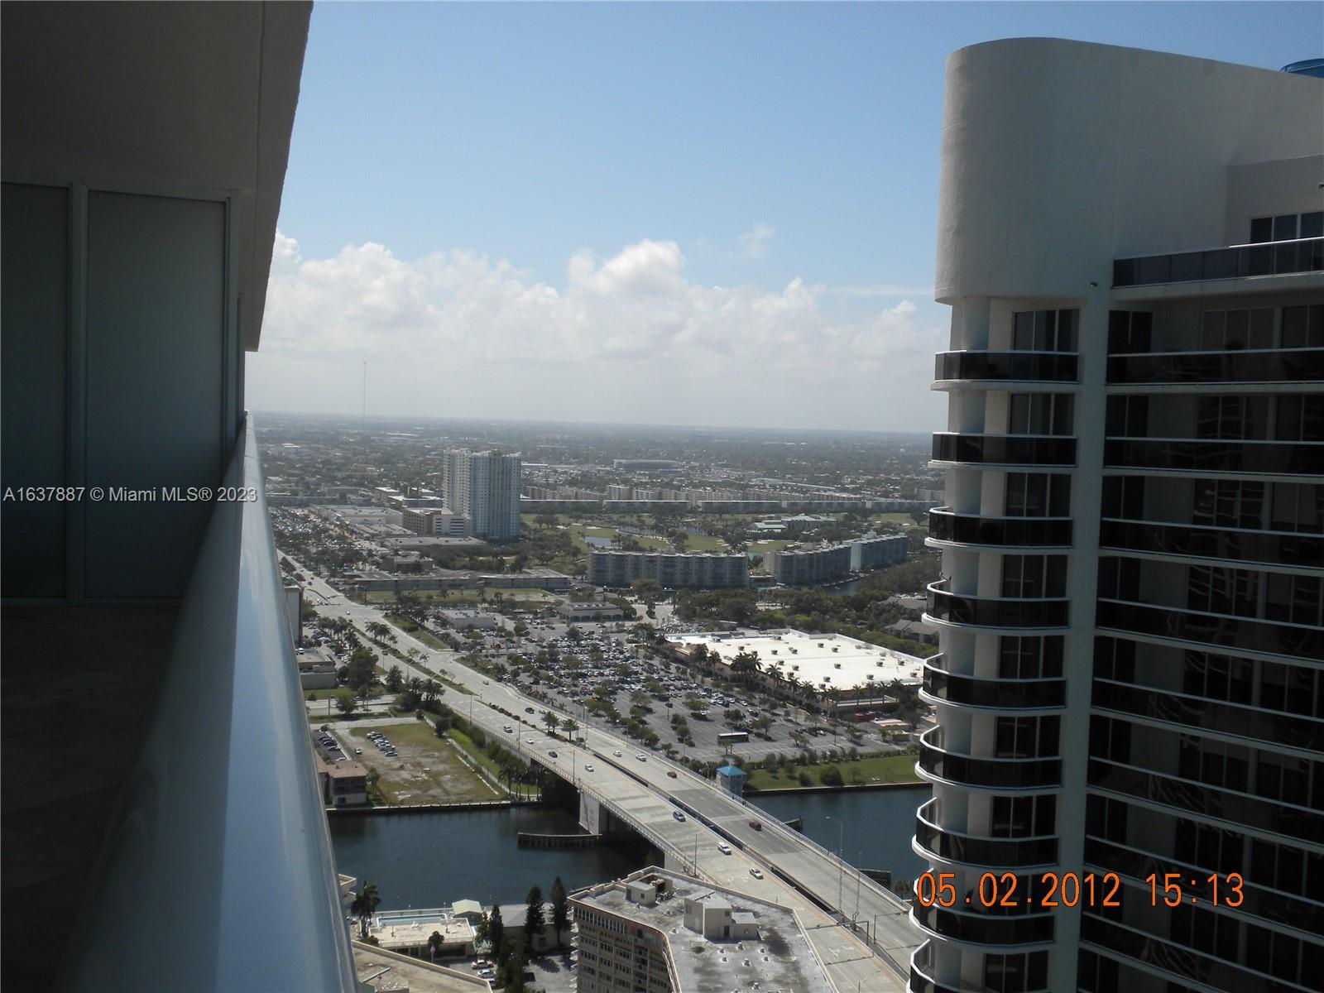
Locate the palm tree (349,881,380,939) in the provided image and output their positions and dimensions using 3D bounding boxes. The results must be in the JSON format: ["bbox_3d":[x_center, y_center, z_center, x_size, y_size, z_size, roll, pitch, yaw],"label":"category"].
[{"bbox_3d":[-67.129,93.675,320.635,6.800,12.800,6.800,2,3,0],"label":"palm tree"}]

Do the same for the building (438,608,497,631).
[{"bbox_3d":[-104.890,66.440,766.830,21.800,5.800,29.000,1,3,-21],"label":"building"}]

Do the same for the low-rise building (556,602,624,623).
[{"bbox_3d":[-43.138,68.652,836.646,33.000,6.400,26.000,1,3,-21],"label":"low-rise building"}]

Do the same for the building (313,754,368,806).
[{"bbox_3d":[-96.650,84.600,420.230,15.000,8.600,23.000,0,3,-21],"label":"building"}]

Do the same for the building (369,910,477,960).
[{"bbox_3d":[-52.410,94.630,305.410,22.000,4.000,18.500,1,3,-15],"label":"building"}]

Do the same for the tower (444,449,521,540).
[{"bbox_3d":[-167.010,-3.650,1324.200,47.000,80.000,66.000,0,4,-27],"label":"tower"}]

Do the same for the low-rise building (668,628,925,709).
[{"bbox_3d":[74.231,80.602,676.480,96.000,8.000,148.000,1,3,-21],"label":"low-rise building"}]

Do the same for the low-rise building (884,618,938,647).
[{"bbox_3d":[142.663,75.428,793.220,34.000,9.500,19.000,4,4,32],"label":"low-rise building"}]

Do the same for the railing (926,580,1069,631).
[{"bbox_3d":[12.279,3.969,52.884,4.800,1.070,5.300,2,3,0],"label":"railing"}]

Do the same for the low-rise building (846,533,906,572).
[{"bbox_3d":[172.920,45.070,1141.980,19.000,23.500,100.000,4,4,30],"label":"low-rise building"}]

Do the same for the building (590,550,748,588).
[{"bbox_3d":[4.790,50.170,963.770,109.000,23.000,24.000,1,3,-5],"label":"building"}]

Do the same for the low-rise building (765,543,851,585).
[{"bbox_3d":[106.850,49.580,1029.670,19.000,23.000,114.000,4,4,33],"label":"low-rise building"}]

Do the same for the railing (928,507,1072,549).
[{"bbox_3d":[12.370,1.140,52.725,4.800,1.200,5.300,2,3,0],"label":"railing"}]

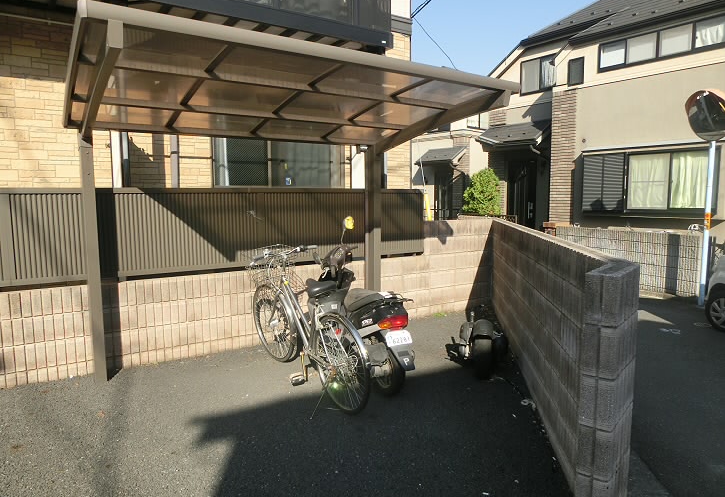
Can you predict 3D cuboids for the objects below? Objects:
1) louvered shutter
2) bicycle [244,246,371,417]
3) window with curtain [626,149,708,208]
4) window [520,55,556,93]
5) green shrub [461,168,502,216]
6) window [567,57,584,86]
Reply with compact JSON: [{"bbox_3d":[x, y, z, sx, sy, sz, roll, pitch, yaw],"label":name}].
[{"bbox_3d":[5.020,-1.362,10.488,0.120,1.196,0.921,-4,7,-32],"label":"louvered shutter"},{"bbox_3d":[-0.437,0.496,3.688,0.580,1.040,1.820,-8,9,-30],"label":"bicycle"},{"bbox_3d":[5.743,-1.261,9.452,0.100,1.170,1.618,-4,7,-32],"label":"window with curtain"},{"bbox_3d":[4.567,-4.467,12.896,0.100,0.815,1.243,-4,7,-32],"label":"window"},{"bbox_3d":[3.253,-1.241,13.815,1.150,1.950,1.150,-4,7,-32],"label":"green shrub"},{"bbox_3d":[4.640,-3.822,10.892,0.100,0.562,0.383,-4,7,-32],"label":"window"}]

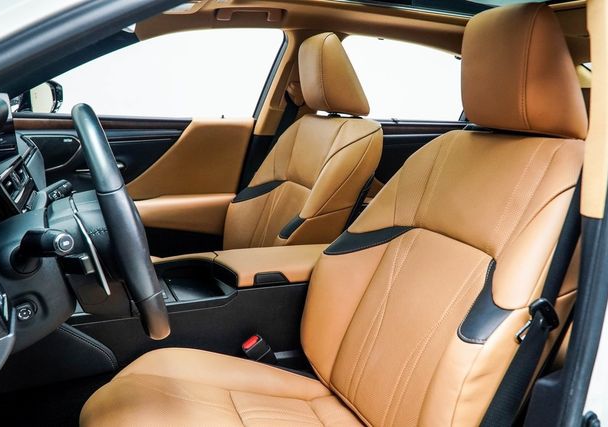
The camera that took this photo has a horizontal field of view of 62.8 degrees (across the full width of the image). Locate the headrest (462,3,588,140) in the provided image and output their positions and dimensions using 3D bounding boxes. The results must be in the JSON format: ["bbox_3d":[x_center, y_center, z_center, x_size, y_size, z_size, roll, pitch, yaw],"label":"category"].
[{"bbox_3d":[0.450,-0.299,1.056,0.160,0.235,0.260,2,11,-25],"label":"headrest"}]

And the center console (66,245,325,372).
[{"bbox_3d":[-0.193,0.250,1.311,0.850,0.280,0.250,-2,12,-24],"label":"center console"}]

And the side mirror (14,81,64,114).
[{"bbox_3d":[-1.003,-0.422,1.893,0.130,0.155,0.230,2,11,-7],"label":"side mirror"}]

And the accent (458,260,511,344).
[{"bbox_3d":[0.322,0.151,0.867,0.075,0.145,0.115,23,1,-27],"label":"accent"}]

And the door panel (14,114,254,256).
[{"bbox_3d":[-0.641,-0.069,1.801,0.960,0.580,0.120,-2,12,-24],"label":"door panel"}]

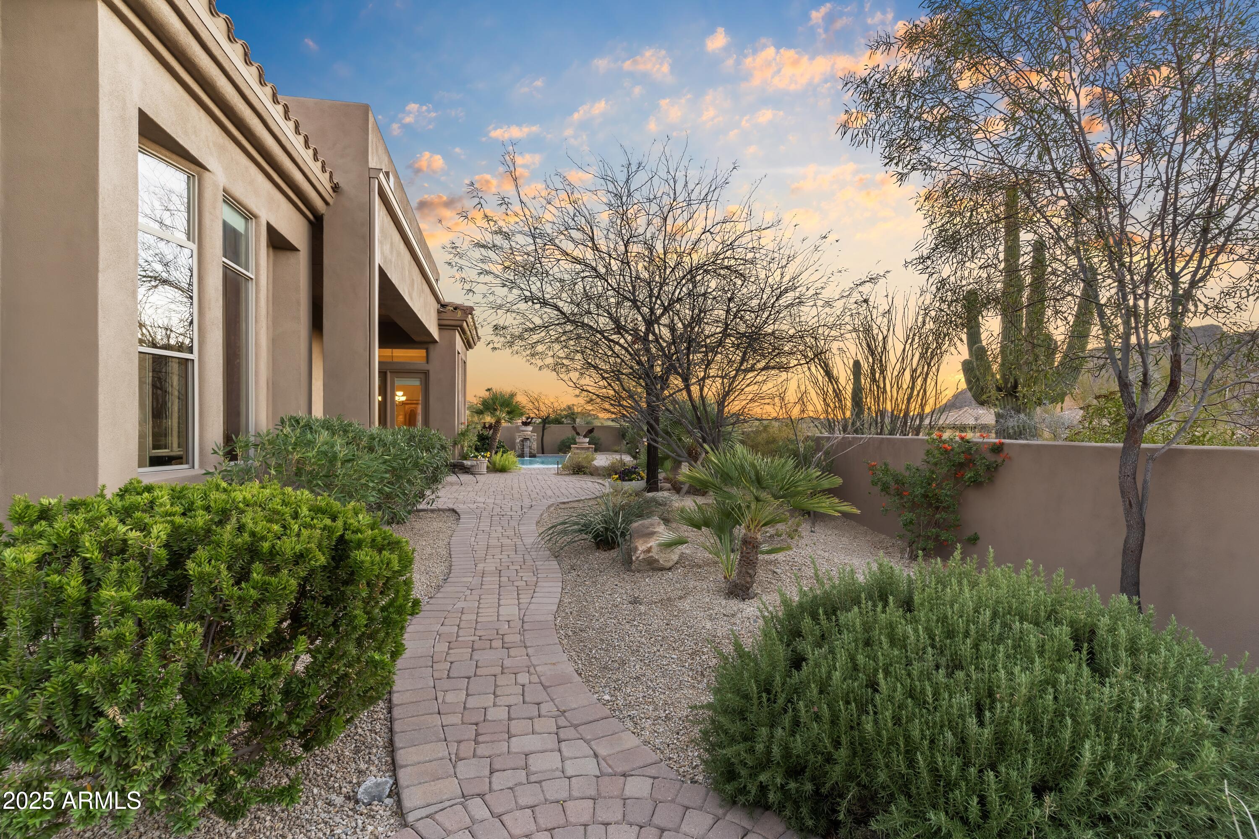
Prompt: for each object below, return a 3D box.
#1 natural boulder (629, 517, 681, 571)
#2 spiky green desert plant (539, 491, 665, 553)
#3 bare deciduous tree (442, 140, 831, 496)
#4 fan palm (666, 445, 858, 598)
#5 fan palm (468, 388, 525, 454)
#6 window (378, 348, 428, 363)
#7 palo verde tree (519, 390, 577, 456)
[{"bbox_3d":[0.239,1.157,5.550,0.480,0.460,0.450,0,-1,0],"label":"natural boulder"},{"bbox_3d":[-0.280,1.080,6.500,1.350,0.660,1.250,0,0,0],"label":"spiky green desert plant"},{"bbox_3d":[0.217,-1.670,9.700,6.300,5.600,5.900,0,-1,0],"label":"bare deciduous tree"},{"bbox_3d":[1.068,0.834,4.800,1.500,1.250,1.400,0,-1,0],"label":"fan palm"},{"bbox_3d":[-3.850,0.129,17.300,1.600,2.150,1.600,0,-1,0],"label":"fan palm"},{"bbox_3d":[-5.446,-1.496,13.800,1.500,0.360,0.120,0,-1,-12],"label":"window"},{"bbox_3d":[-3.208,0.156,23.500,2.250,2.600,2.200,0,-1,0],"label":"palo verde tree"}]

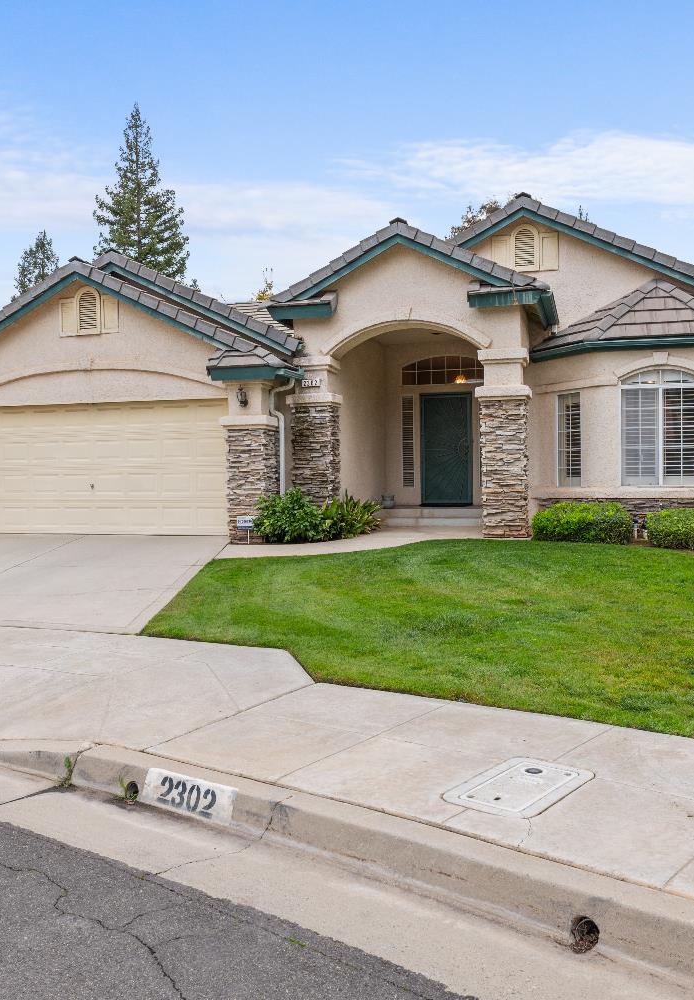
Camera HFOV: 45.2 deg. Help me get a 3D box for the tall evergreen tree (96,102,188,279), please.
[{"bbox_3d":[-10.259,-9.942,42.211,5.800,20.060,5.800,0,1,16],"label":"tall evergreen tree"}]

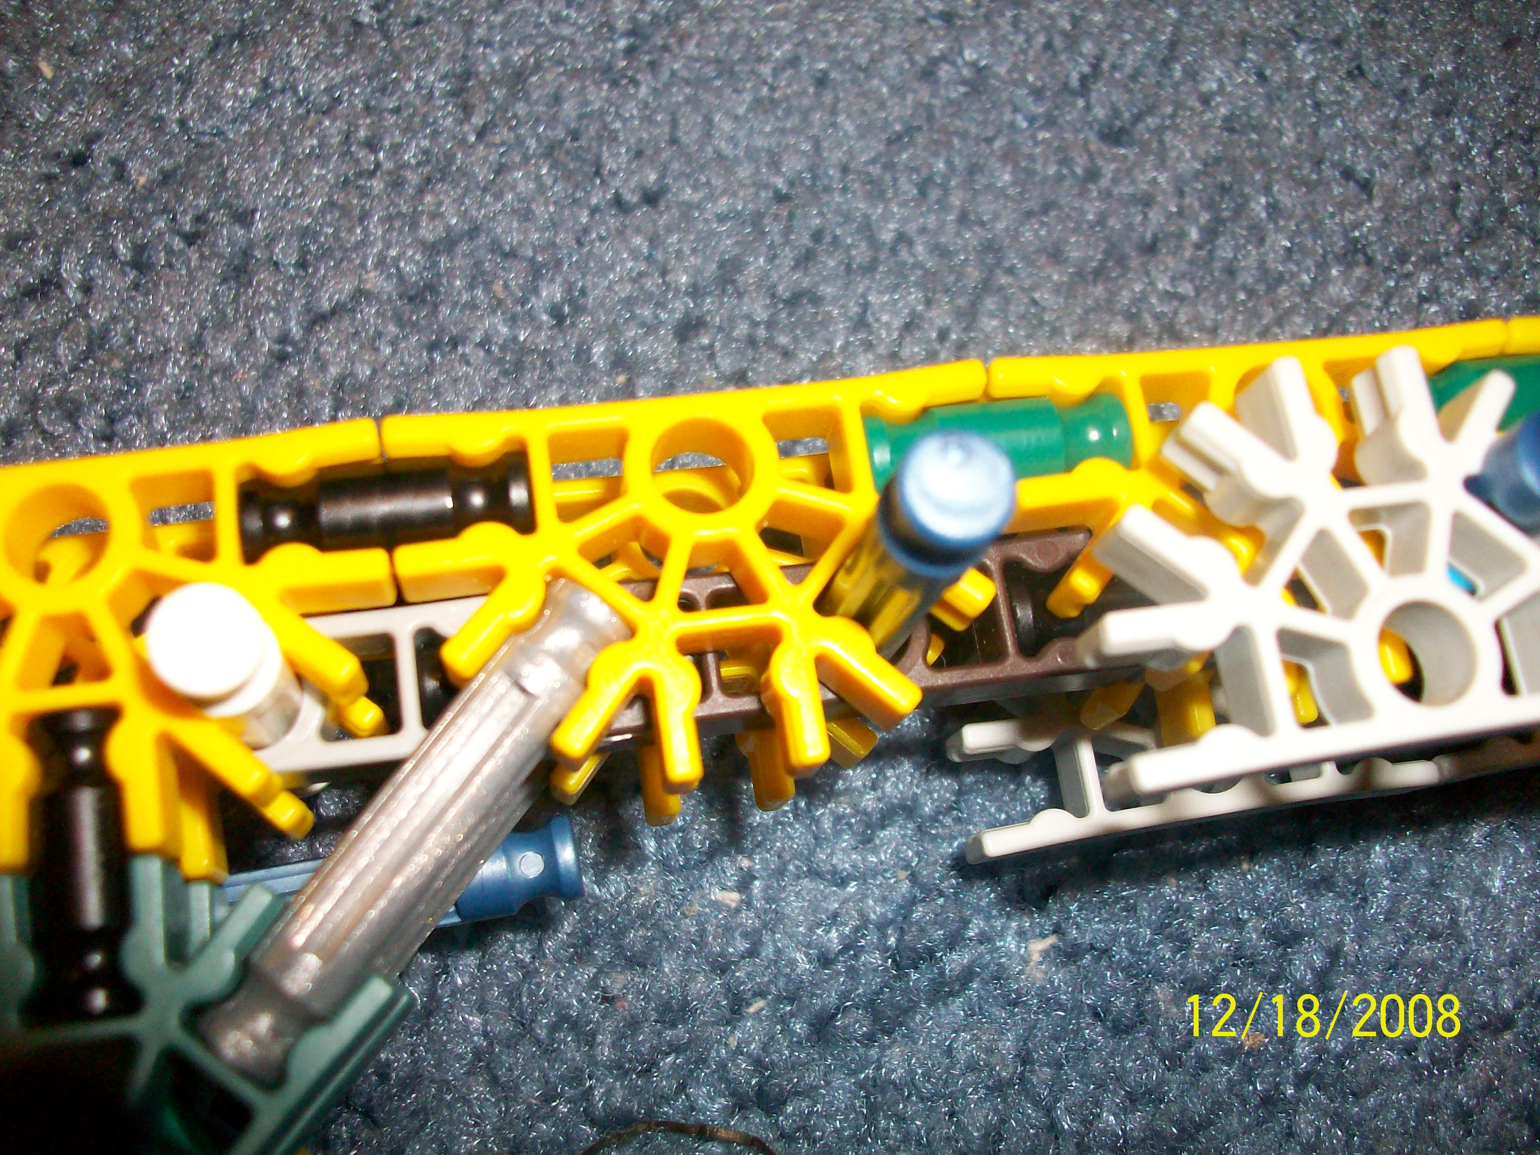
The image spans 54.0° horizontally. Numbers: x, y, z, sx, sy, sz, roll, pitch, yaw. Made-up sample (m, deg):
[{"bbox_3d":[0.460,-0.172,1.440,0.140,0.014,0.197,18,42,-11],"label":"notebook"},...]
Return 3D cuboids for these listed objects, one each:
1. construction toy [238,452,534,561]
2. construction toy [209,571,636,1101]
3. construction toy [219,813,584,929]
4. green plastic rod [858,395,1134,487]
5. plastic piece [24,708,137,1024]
[{"bbox_3d":[-0.023,-0.004,0.091,0.017,0.006,0.006,-6,74,-7],"label":"construction toy"},{"bbox_3d":[-0.021,0.015,0.089,0.006,0.006,0.033,35,75,6],"label":"construction toy"},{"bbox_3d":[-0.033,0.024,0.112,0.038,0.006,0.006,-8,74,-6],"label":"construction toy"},{"bbox_3d":[0.015,-0.009,0.096,0.017,0.006,0.006,-5,73,-6],"label":"green plastic rod"},{"bbox_3d":[-0.039,0.016,0.085,0.006,0.006,0.017,-7,76,-6],"label":"plastic piece"}]

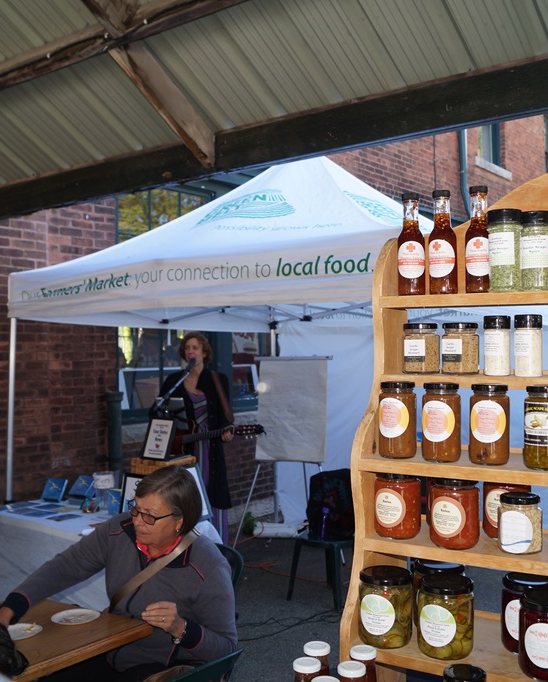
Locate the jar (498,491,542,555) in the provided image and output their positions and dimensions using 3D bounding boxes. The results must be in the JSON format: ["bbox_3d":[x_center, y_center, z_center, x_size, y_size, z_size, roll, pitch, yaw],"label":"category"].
[{"bbox_3d":[0.373,0.276,1.163,0.067,0.083,0.062,0,0,0],"label":"jar"}]

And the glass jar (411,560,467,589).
[{"bbox_3d":[0.280,0.430,1.296,0.084,0.107,0.084,0,-1,0],"label":"glass jar"}]

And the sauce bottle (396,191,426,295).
[{"bbox_3d":[0.236,-0.166,1.314,0.046,0.173,0.046,0,0,12],"label":"sauce bottle"}]

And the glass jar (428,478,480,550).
[{"bbox_3d":[0.290,0.277,1.234,0.077,0.098,0.077,0,-1,0],"label":"glass jar"}]

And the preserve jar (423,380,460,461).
[{"bbox_3d":[0.274,0.132,1.258,0.062,0.124,0.062,0,-1,22],"label":"preserve jar"}]

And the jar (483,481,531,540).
[{"bbox_3d":[0.388,0.268,1.272,0.077,0.108,0.077,0,-1,0],"label":"jar"}]

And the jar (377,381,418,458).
[{"bbox_3d":[0.212,0.134,1.315,0.062,0.126,0.062,0,-1,0],"label":"jar"}]

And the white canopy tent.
[{"bbox_3d":[0.305,0.162,5.610,3.050,3.070,3.050,-1,-1,37],"label":"white canopy tent"}]

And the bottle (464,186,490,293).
[{"bbox_3d":[0.337,-0.165,1.264,0.047,0.179,0.047,0,-1,20],"label":"bottle"}]

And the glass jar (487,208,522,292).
[{"bbox_3d":[0.370,-0.145,1.227,0.054,0.132,0.054,0,0,0],"label":"glass jar"}]

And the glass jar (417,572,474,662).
[{"bbox_3d":[0.264,0.423,1.178,0.085,0.109,0.085,0,0,0],"label":"glass jar"}]

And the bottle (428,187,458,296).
[{"bbox_3d":[0.285,-0.164,1.292,0.047,0.179,0.047,0,-1,21],"label":"bottle"}]

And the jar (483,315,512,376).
[{"bbox_3d":[0.362,0.008,1.241,0.043,0.098,0.043,0,0,0],"label":"jar"}]

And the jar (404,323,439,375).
[{"bbox_3d":[0.253,0.014,1.316,0.066,0.087,0.062,0,0,31],"label":"jar"}]

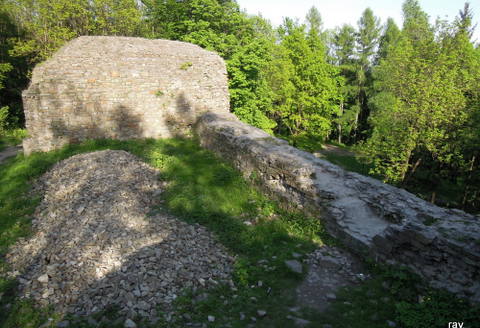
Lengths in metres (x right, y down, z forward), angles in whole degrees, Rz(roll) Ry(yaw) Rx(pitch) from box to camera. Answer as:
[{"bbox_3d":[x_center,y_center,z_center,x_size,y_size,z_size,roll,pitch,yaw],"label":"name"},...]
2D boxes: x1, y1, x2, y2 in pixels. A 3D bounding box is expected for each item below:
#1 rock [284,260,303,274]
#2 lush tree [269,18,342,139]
[{"bbox_3d":[0.783,1.508,4.872,0.250,0.110,0.210,0,11,0],"label":"rock"},{"bbox_3d":[5.412,-7.024,27.500,5.900,9.500,5.700,0,11,0],"label":"lush tree"}]

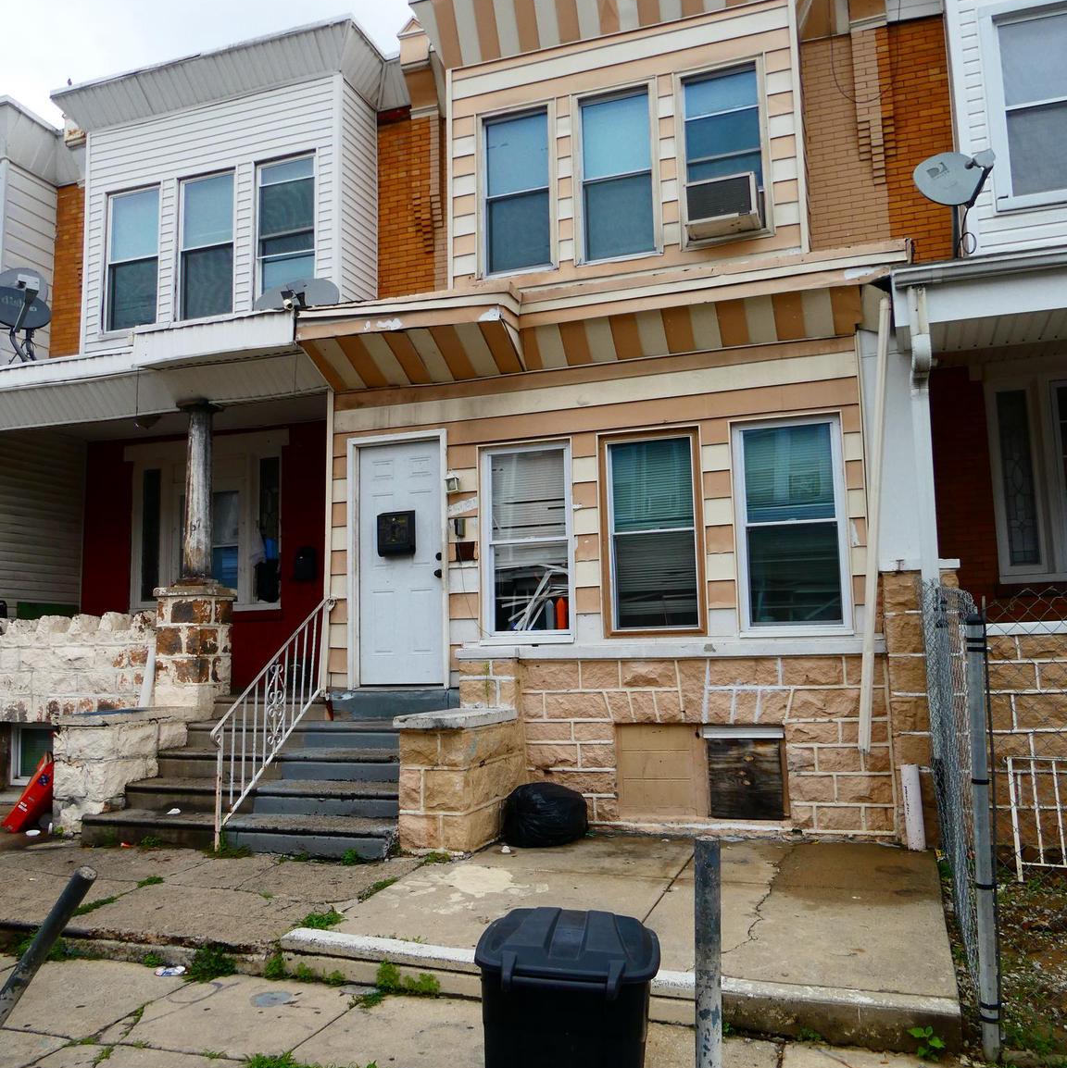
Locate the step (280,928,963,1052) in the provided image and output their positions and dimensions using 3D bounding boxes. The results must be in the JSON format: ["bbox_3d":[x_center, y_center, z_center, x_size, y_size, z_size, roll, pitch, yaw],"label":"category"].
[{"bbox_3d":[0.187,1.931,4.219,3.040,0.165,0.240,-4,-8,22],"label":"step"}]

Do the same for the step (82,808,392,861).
[{"bbox_3d":[-2.043,2.125,7.004,2.510,0.195,0.410,-4,-8,19],"label":"step"}]

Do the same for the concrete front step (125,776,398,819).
[{"bbox_3d":[-1.960,1.982,7.398,2.430,0.205,0.390,-4,-8,19],"label":"concrete front step"}]

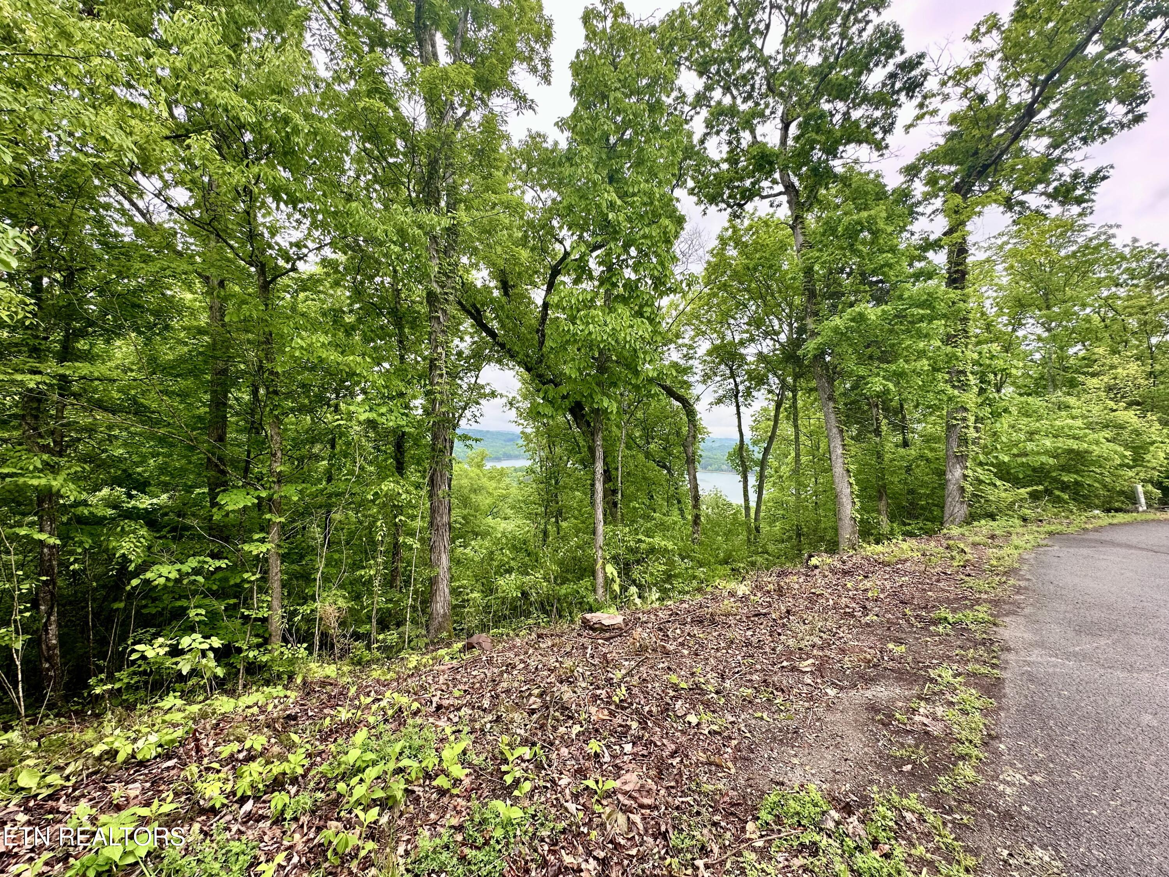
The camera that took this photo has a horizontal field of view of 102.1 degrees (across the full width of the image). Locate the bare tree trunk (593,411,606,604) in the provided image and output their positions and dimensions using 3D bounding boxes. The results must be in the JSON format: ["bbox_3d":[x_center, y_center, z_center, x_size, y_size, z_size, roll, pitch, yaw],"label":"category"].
[{"bbox_3d":[0.178,0.811,5.600,0.130,2.261,0.120,-1,0,0],"label":"bare tree trunk"}]

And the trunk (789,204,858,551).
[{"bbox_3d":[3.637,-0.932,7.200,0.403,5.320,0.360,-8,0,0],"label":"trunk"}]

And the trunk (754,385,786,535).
[{"bbox_3d":[4.303,0.499,11.000,0.234,3.535,0.180,10,0,0],"label":"trunk"}]

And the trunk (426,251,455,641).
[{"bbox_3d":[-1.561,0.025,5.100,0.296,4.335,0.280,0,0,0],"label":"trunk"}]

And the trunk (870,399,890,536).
[{"bbox_3d":[5.936,0.560,9.500,0.257,2.755,0.190,-2,0,0],"label":"trunk"}]

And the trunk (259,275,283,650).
[{"bbox_3d":[-3.649,0.212,5.500,0.212,4.452,0.180,-1,0,0],"label":"trunk"}]

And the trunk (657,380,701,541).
[{"bbox_3d":[2.048,0.493,10.000,0.811,3.409,0.250,-4,0,0],"label":"trunk"}]

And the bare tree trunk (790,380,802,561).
[{"bbox_3d":[4.705,0.598,10.500,0.203,4.016,0.170,-1,0,0],"label":"bare tree trunk"}]

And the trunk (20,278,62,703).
[{"bbox_3d":[-6.867,0.614,6.000,0.371,5.370,0.300,-2,0,0],"label":"trunk"}]

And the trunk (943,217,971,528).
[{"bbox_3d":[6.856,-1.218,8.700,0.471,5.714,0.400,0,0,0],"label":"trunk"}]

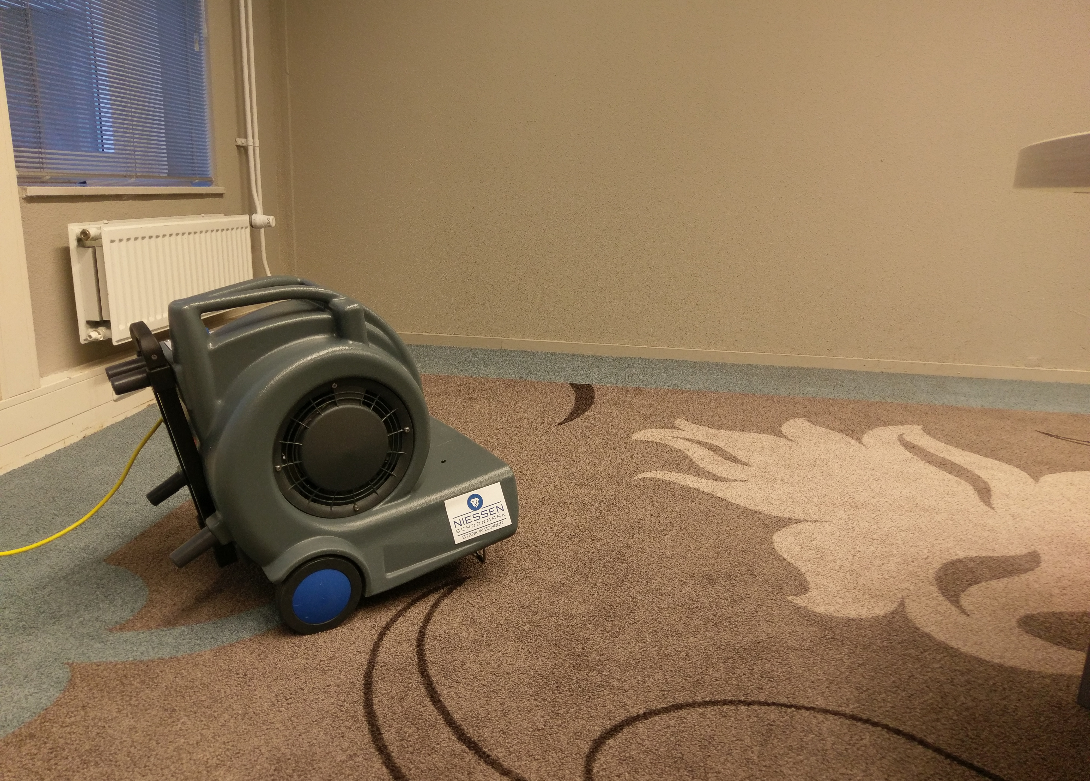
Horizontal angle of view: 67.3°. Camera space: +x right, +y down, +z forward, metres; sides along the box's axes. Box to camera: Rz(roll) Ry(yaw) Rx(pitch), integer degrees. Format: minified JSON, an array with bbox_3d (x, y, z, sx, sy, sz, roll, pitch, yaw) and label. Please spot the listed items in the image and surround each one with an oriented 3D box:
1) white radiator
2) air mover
[{"bbox_3d":[-1.104,-0.360,2.458,0.100,0.300,0.800,4,14,5],"label":"white radiator"},{"bbox_3d":[-0.393,0.070,1.364,0.560,0.530,0.420,-12,19,-29],"label":"air mover"}]

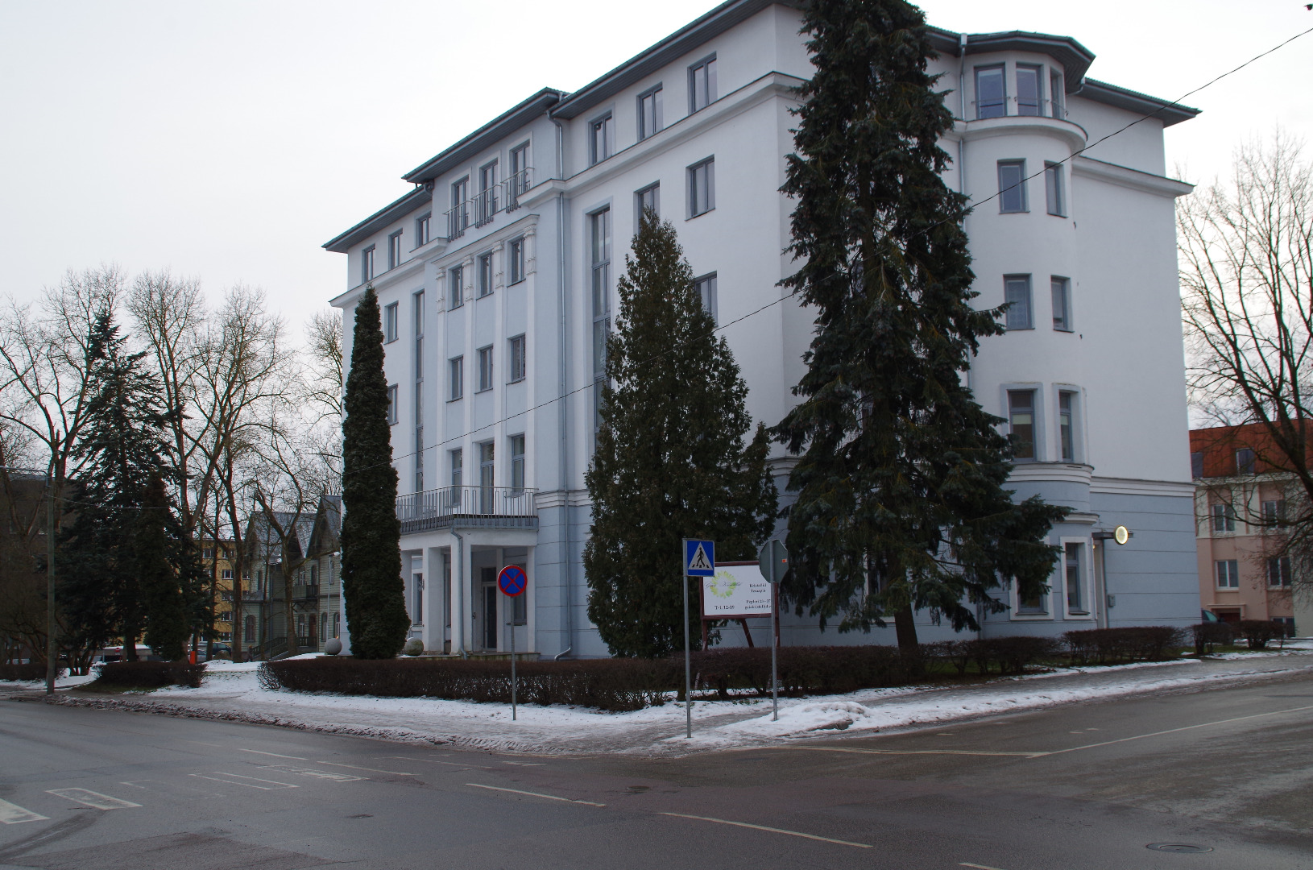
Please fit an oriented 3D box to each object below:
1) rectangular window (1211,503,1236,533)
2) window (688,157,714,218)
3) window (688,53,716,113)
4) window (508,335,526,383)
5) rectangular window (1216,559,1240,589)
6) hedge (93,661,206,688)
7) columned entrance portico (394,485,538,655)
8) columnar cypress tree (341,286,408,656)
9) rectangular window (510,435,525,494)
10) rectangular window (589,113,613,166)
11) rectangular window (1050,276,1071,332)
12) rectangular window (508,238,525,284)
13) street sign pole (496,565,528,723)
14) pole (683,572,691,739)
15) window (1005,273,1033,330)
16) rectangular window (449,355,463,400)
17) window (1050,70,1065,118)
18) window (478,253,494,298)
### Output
[{"bbox_3d":[29.668,4.336,80.000,0.200,1.480,1.275,6,-11,-42],"label":"rectangular window"},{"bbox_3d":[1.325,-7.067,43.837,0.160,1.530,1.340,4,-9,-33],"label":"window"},{"bbox_3d":[1.351,-9.788,42.902,0.200,1.514,1.428,4,-9,-33],"label":"window"},{"bbox_3d":[-4.630,-2.556,51.535,0.170,1.481,1.235,4,-9,-33],"label":"window"},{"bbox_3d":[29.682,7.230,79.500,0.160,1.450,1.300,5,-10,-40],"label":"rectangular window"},{"bbox_3d":[-20.528,9.618,61.500,1.300,0.950,13.000,4,-9,-33],"label":"hedge"},{"bbox_3d":[-7.008,4.687,50.594,3.011,5.246,7.504,4,-9,-33],"label":"columned entrance portico"},{"bbox_3d":[-8.505,1.304,46.018,2.000,11.424,2.000,4,-9,-33],"label":"columnar cypress tree"},{"bbox_3d":[-4.461,0.977,49.962,0.200,1.999,1.178,4,-9,-33],"label":"rectangular window"},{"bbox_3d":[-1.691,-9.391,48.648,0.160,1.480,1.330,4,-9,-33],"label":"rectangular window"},{"bbox_3d":[11.437,-3.698,43.212,0.840,1.555,0.200,4,-9,-34],"label":"rectangular window"},{"bbox_3d":[-4.572,-5.762,50.823,0.200,1.499,1.226,4,-9,-33],"label":"rectangular window"},{"bbox_3d":[-2.761,4.029,29.500,0.610,3.060,0.100,3,-9,-29],"label":"street sign pole"},{"bbox_3d":[0.524,3.728,25.987,0.070,2.793,0.070,4,-9,-33],"label":"pole"},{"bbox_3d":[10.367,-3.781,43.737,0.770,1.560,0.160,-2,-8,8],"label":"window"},{"bbox_3d":[-7.054,-1.990,54.268,0.200,1.514,1.249,4,-9,-33],"label":"rectangular window"},{"bbox_3d":[11.502,-9.792,43.875,0.200,1.410,0.840,-9,-11,44],"label":"window"},{"bbox_3d":[-5.864,-5.485,52.788,0.200,1.499,1.297,4,-9,-33],"label":"window"}]

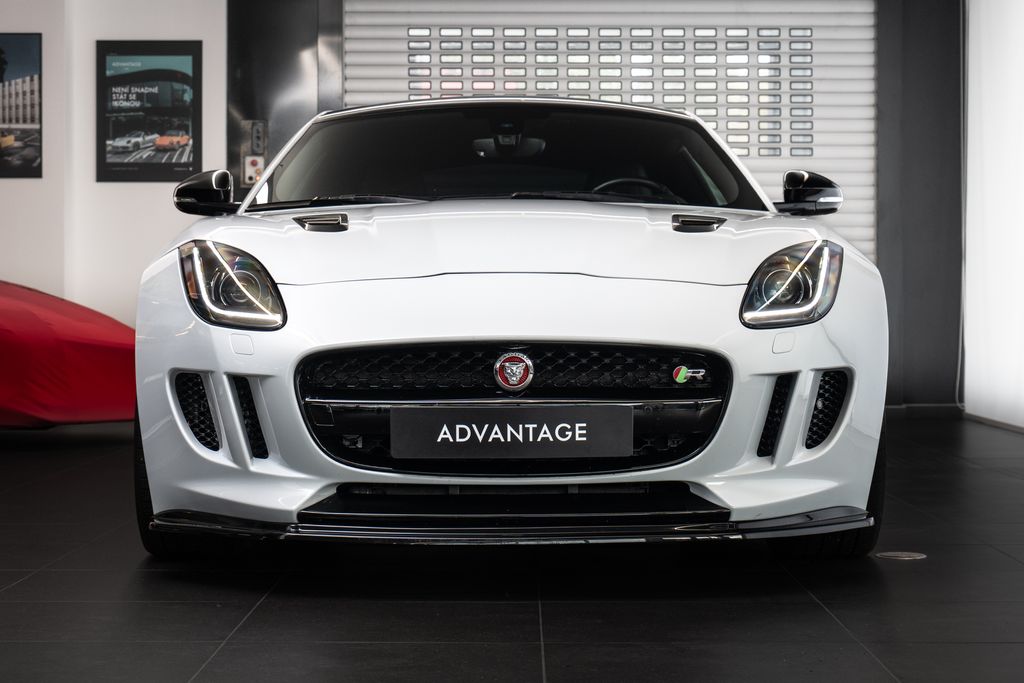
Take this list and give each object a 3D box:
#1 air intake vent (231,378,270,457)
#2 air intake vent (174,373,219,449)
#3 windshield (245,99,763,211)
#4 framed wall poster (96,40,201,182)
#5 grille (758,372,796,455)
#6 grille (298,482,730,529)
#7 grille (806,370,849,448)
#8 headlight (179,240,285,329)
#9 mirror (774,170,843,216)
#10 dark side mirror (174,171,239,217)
[{"bbox_3d":[-0.598,0.174,3.900,0.075,0.183,0.070,0,1,10],"label":"air intake vent"},{"bbox_3d":[-0.732,0.163,3.970,0.100,0.180,0.080,0,1,18],"label":"air intake vent"},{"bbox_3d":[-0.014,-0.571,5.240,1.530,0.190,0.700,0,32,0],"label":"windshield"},{"bbox_3d":[-2.057,-1.307,9.700,0.605,0.805,0.030,0,1,0],"label":"framed wall poster"},{"bbox_3d":[0.604,0.169,3.900,0.075,0.183,0.070,0,1,-10],"label":"grille"},{"bbox_3d":[0.005,0.357,3.720,0.940,0.105,0.160,0,1,0],"label":"grille"},{"bbox_3d":[0.734,0.158,3.970,0.100,0.180,0.080,0,1,-18],"label":"grille"},{"bbox_3d":[-0.669,-0.136,4.080,0.260,0.215,0.270,0,1,18],"label":"headlight"},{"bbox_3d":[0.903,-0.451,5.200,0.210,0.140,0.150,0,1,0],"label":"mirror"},{"bbox_3d":[-0.931,-0.451,5.200,0.210,0.140,0.150,0,1,0],"label":"dark side mirror"}]

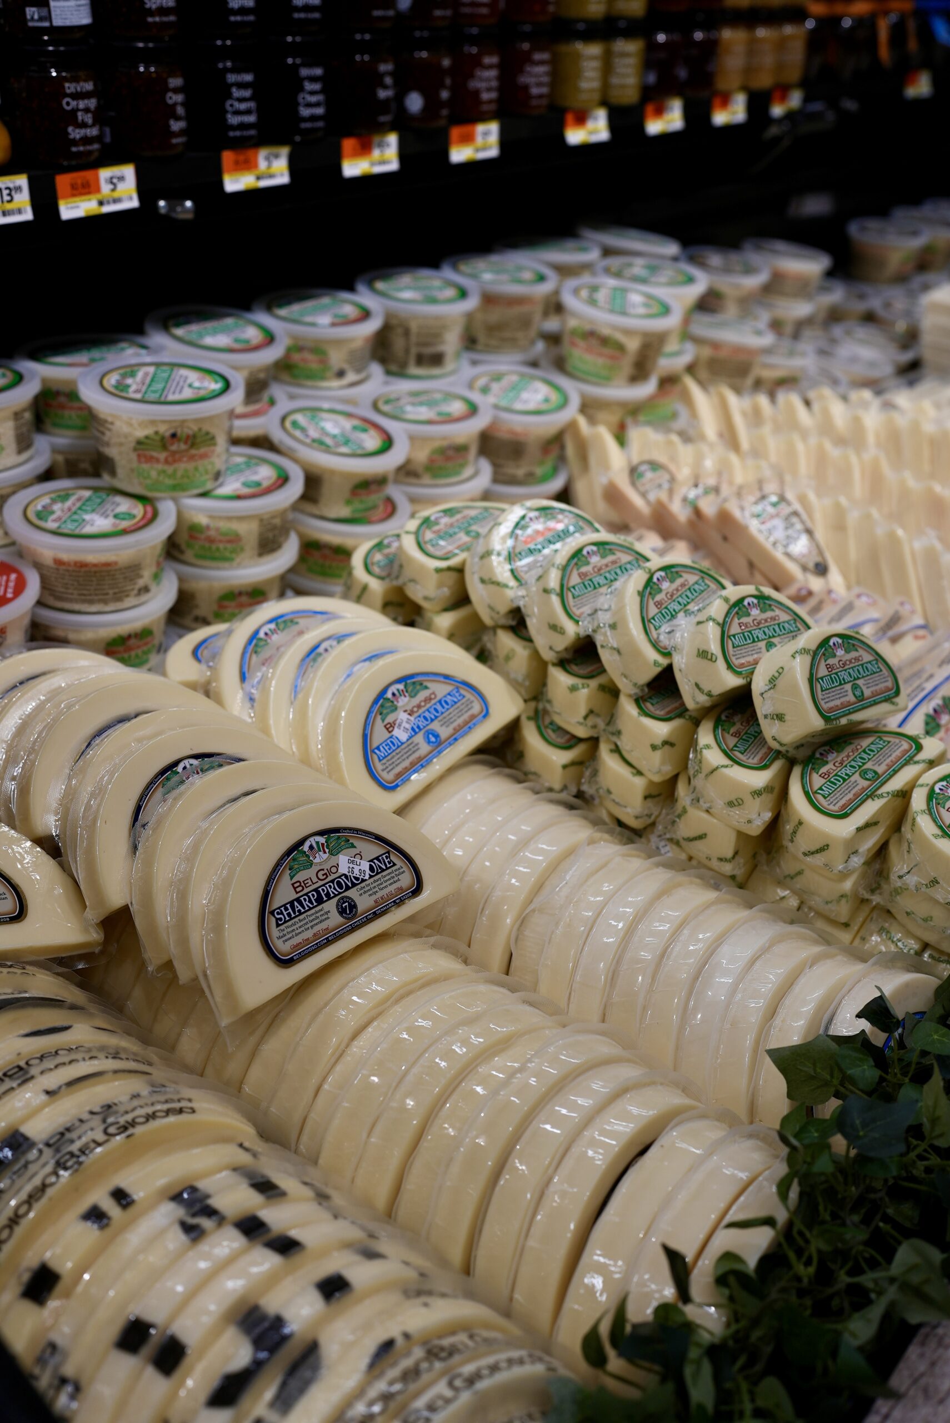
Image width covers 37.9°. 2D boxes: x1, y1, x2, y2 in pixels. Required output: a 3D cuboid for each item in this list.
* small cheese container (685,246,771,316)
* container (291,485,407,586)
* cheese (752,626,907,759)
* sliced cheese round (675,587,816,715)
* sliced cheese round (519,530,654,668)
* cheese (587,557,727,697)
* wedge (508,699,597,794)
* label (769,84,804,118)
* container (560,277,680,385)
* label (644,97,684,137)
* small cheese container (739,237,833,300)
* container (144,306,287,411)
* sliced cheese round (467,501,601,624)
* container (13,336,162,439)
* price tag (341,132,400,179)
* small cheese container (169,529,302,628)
[{"bbox_3d":[0.315,-0.549,1.771,0.117,0.058,0.117,6,35,-4],"label":"small cheese container"},{"bbox_3d":[-0.114,-0.156,1.175,0.115,0.059,0.115,6,31,0],"label":"container"},{"bbox_3d":[0.246,-0.018,0.977,0.103,0.040,0.068,-8,69,-37],"label":"cheese"},{"bbox_3d":[0.177,-0.045,0.905,0.112,0.040,0.067,-9,71,-39],"label":"sliced cheese round"},{"bbox_3d":[0.090,-0.098,1.066,0.115,0.039,0.070,-26,85,-33],"label":"sliced cheese round"},{"bbox_3d":[0.120,-0.059,0.870,0.060,0.041,0.103,51,50,1],"label":"cheese"},{"bbox_3d":[0.080,0.020,1.076,0.104,0.043,0.067,-30,45,-33],"label":"wedge"},{"bbox_3d":[0.342,-0.670,1.520,0.003,0.031,0.064,19,34,40],"label":"label"},{"bbox_3d":[0.134,-0.367,1.353,0.117,0.073,0.117,8,35,-6],"label":"container"},{"bbox_3d":[0.200,-0.626,1.457,0.002,0.032,0.066,19,34,40],"label":"label"},{"bbox_3d":[0.426,-0.605,1.905,0.115,0.059,0.115,7,33,0],"label":"small cheese container"},{"bbox_3d":[-0.214,-0.288,1.145,0.117,0.056,0.117,9,31,0],"label":"container"},{"bbox_3d":[0.042,-0.114,1.000,0.112,0.040,0.067,-27,84,-38],"label":"sliced cheese round"},{"bbox_3d":[-0.317,-0.265,1.132,0.117,0.058,0.117,30,38,34],"label":"container"},{"bbox_3d":[-0.090,-0.480,1.193,0.002,0.032,0.066,19,34,40],"label":"price tag"},{"bbox_3d":[-0.190,-0.102,1.038,0.117,0.056,0.117,4,30,0],"label":"small cheese container"}]

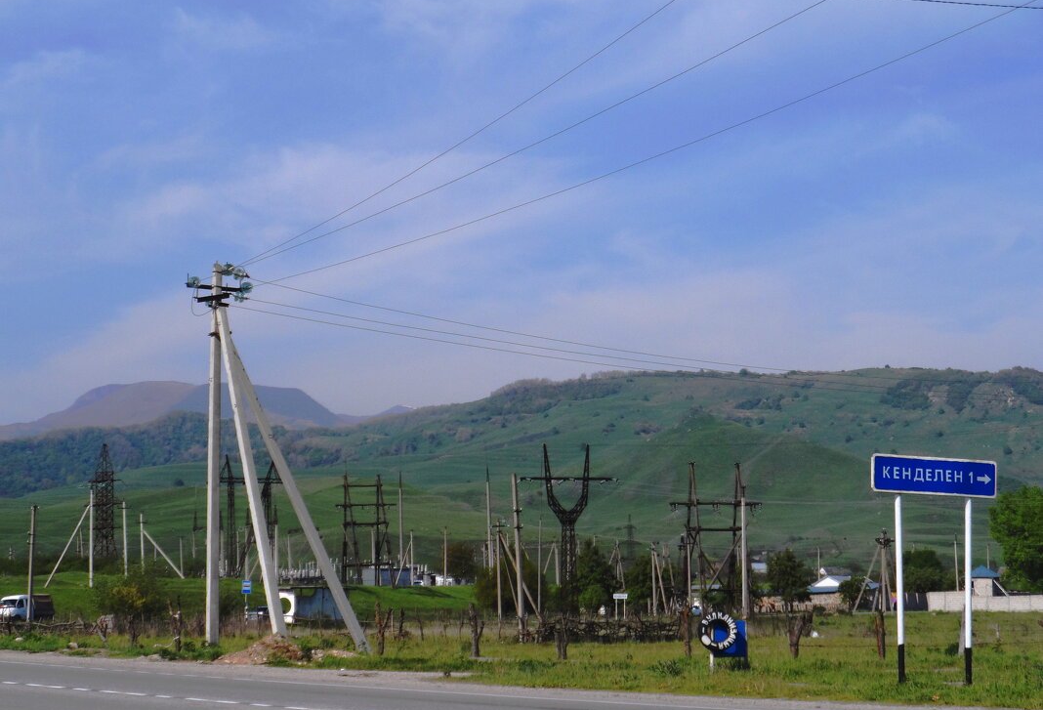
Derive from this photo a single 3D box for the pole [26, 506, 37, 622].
[{"bbox_3d":[-31.401,13.462,170.000,0.240,7.600,0.240,0,-5,0],"label":"pole"}]

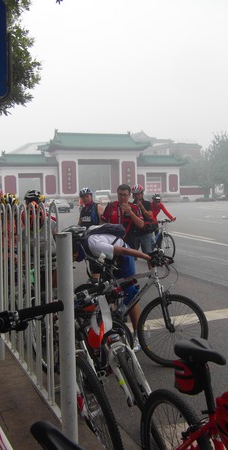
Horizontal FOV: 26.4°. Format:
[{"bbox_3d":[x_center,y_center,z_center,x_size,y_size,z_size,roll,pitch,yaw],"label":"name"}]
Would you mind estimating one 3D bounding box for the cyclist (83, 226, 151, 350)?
[{"bbox_3d":[0.000,0.637,4.880,0.820,1.300,0.600,-2,3,-14],"label":"cyclist"}]

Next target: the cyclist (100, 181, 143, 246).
[{"bbox_3d":[0.105,0.368,6.000,0.560,1.730,0.420,-1,3,7],"label":"cyclist"}]

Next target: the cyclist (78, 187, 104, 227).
[{"bbox_3d":[-0.399,0.228,8.600,0.540,1.760,0.400,0,3,21],"label":"cyclist"}]

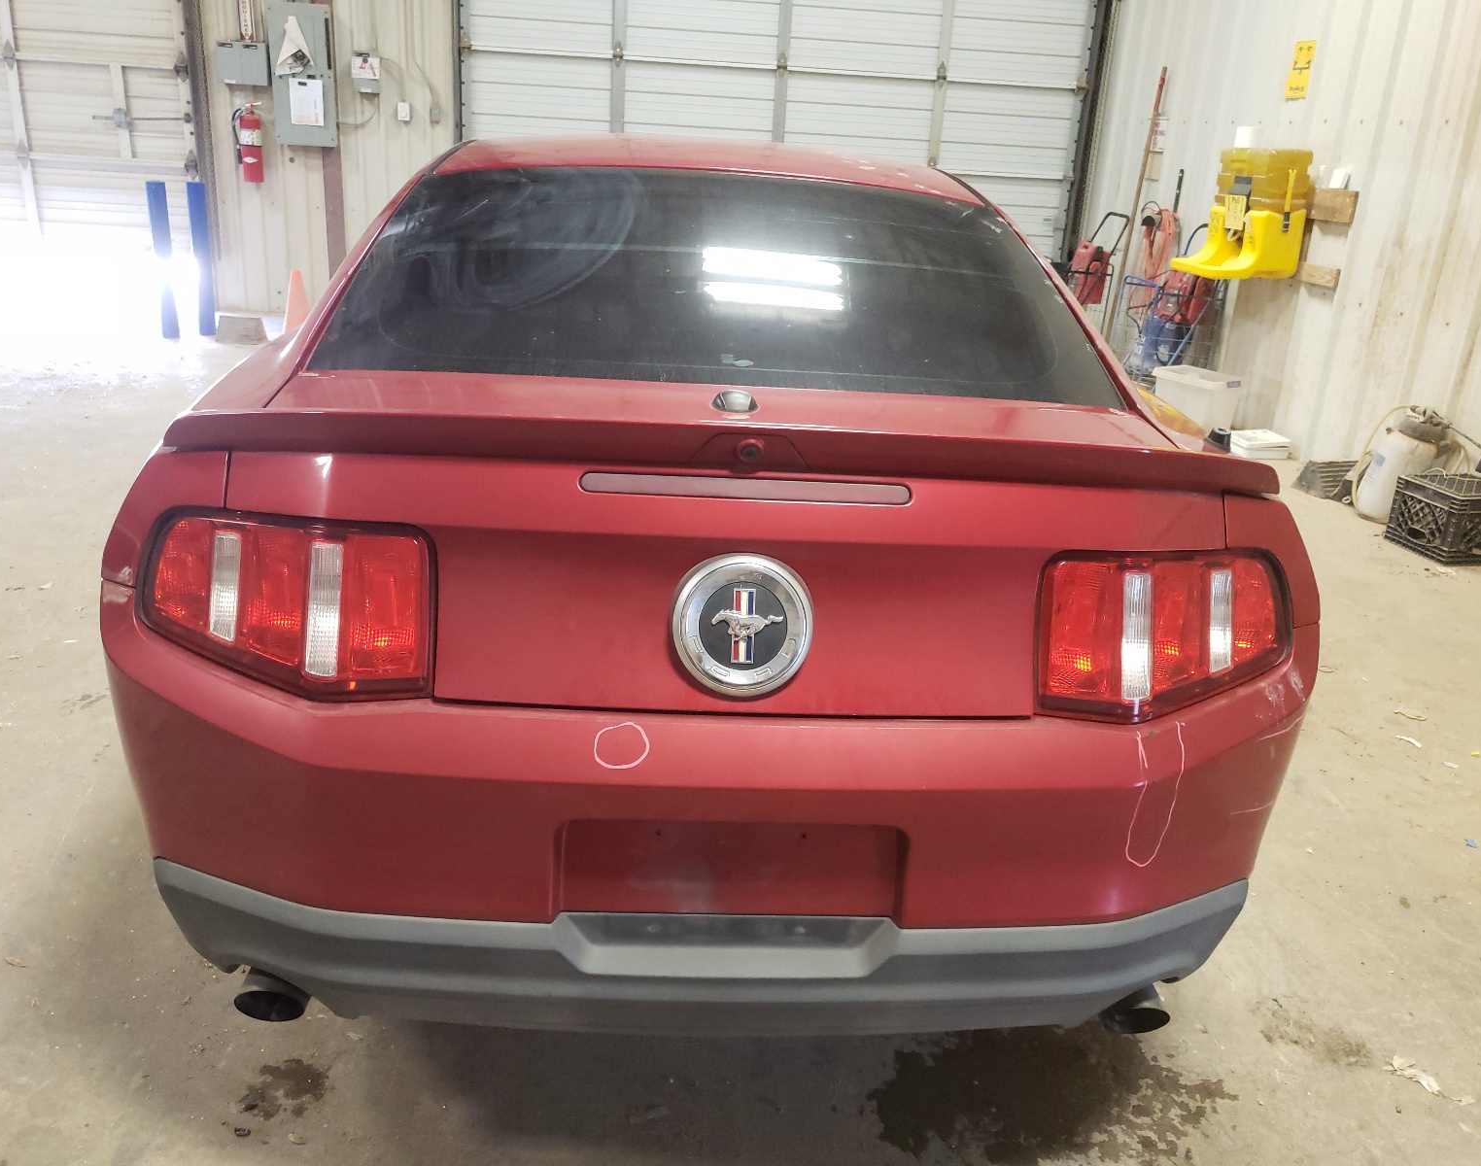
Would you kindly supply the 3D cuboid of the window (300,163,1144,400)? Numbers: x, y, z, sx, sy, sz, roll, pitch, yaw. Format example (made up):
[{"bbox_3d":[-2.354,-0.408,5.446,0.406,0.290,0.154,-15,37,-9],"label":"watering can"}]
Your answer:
[{"bbox_3d":[-0.029,-0.525,1.994,1.227,0.100,0.708,2,43,-4],"label":"window"}]

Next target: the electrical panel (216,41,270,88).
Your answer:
[{"bbox_3d":[-3.248,-3.418,7.700,0.325,0.279,0.120,2,20,-4],"label":"electrical panel"}]

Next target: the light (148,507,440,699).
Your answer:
[{"bbox_3d":[-0.580,0.008,1.456,0.450,0.205,0.125,9,21,14],"label":"light"}]

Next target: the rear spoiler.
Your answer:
[{"bbox_3d":[0.011,-0.170,1.444,1.500,0.130,0.310,2,20,-4],"label":"rear spoiler"}]

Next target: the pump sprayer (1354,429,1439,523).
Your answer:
[{"bbox_3d":[2.954,-0.519,5.236,0.240,0.430,0.240,20,26,38],"label":"pump sprayer"}]

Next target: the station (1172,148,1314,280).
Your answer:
[{"bbox_3d":[2.676,-1.981,6.252,0.440,0.620,0.500,2,20,-4],"label":"station"}]

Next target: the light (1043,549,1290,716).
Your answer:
[{"bbox_3d":[0.577,0.050,1.533,0.450,0.205,0.125,-5,22,-22],"label":"light"}]

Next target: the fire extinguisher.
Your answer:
[{"bbox_3d":[-3.311,-2.951,7.861,0.205,0.513,0.150,2,20,-4],"label":"fire extinguisher"}]

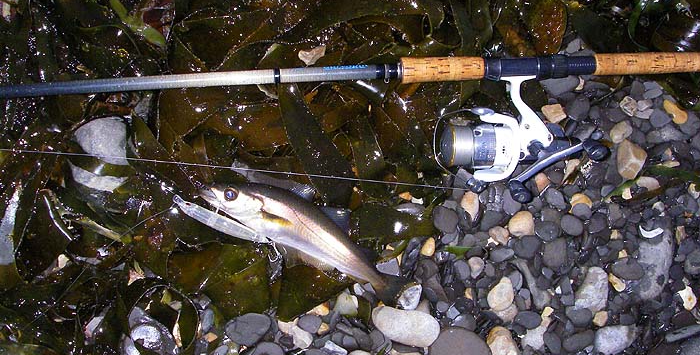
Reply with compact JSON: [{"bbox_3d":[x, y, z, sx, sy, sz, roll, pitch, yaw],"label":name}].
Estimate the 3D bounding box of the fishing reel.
[{"bbox_3d":[0.189,-0.044,0.860,0.180,0.110,0.130,0,102,-2],"label":"fishing reel"}]

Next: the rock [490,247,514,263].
[{"bbox_3d":[0.175,0.089,0.882,0.029,0.010,0.016,-19,74,-6],"label":"rock"}]

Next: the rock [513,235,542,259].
[{"bbox_3d":[0.204,0.081,0.885,0.033,0.015,0.026,-10,73,-3],"label":"rock"}]

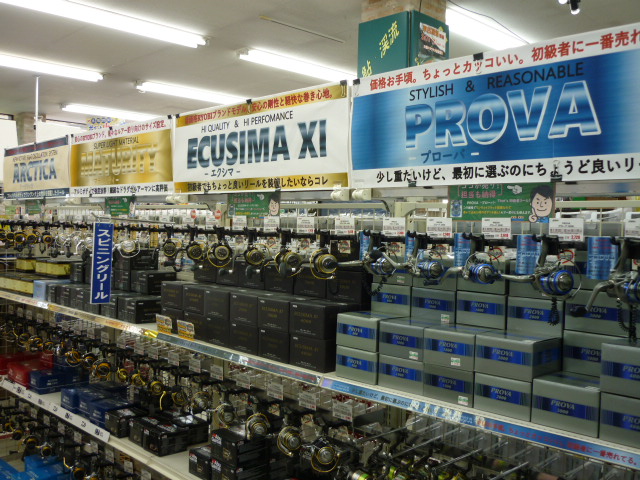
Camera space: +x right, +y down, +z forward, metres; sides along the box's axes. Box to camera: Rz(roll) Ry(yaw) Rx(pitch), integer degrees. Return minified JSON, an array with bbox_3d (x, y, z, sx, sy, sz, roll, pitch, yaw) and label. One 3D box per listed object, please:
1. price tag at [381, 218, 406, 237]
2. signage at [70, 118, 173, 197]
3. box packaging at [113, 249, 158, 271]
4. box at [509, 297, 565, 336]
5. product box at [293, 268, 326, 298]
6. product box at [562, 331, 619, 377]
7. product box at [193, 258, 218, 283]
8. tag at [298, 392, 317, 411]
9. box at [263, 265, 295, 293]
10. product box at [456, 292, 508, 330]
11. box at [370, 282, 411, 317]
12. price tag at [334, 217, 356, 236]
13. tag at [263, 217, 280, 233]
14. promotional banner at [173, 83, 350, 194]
[{"bbox_3d":[0.189,-0.034,1.557,0.069,0.047,0.006,2,3,43],"label":"price tag"},{"bbox_3d":[-0.904,-0.348,2.708,0.910,0.309,0.012,2,3,43],"label":"signage"},{"bbox_3d":[-0.860,0.090,2.860,0.145,0.088,0.141,3,3,43],"label":"box packaging"},{"bbox_3d":[0.521,0.174,1.416,0.128,0.080,0.113,2,2,44],"label":"box"},{"bbox_3d":[0.017,0.132,1.954,0.138,0.087,0.138,2,2,44],"label":"product box"},{"bbox_3d":[0.668,0.260,1.425,0.138,0.096,0.143,3,3,43],"label":"product box"},{"bbox_3d":[-0.381,0.114,2.335,0.138,0.087,0.138,2,2,44],"label":"product box"},{"bbox_3d":[-0.038,0.516,1.952,0.077,0.049,0.006,3,3,43],"label":"tag"},{"bbox_3d":[-0.086,0.128,2.053,0.138,0.087,0.138,2,2,44],"label":"box"},{"bbox_3d":[0.425,0.169,1.509,0.128,0.081,0.113,2,2,44],"label":"product box"},{"bbox_3d":[0.253,0.171,1.812,0.138,0.084,0.143,3,3,43],"label":"box"},{"bbox_3d":[0.068,-0.038,1.671,0.071,0.048,0.006,2,3,43],"label":"price tag"},{"bbox_3d":[-0.148,-0.048,1.876,0.069,0.045,0.006,2,3,43],"label":"tag"},{"bbox_3d":[-0.244,-0.319,2.093,0.897,0.310,0.010,3,3,43],"label":"promotional banner"}]

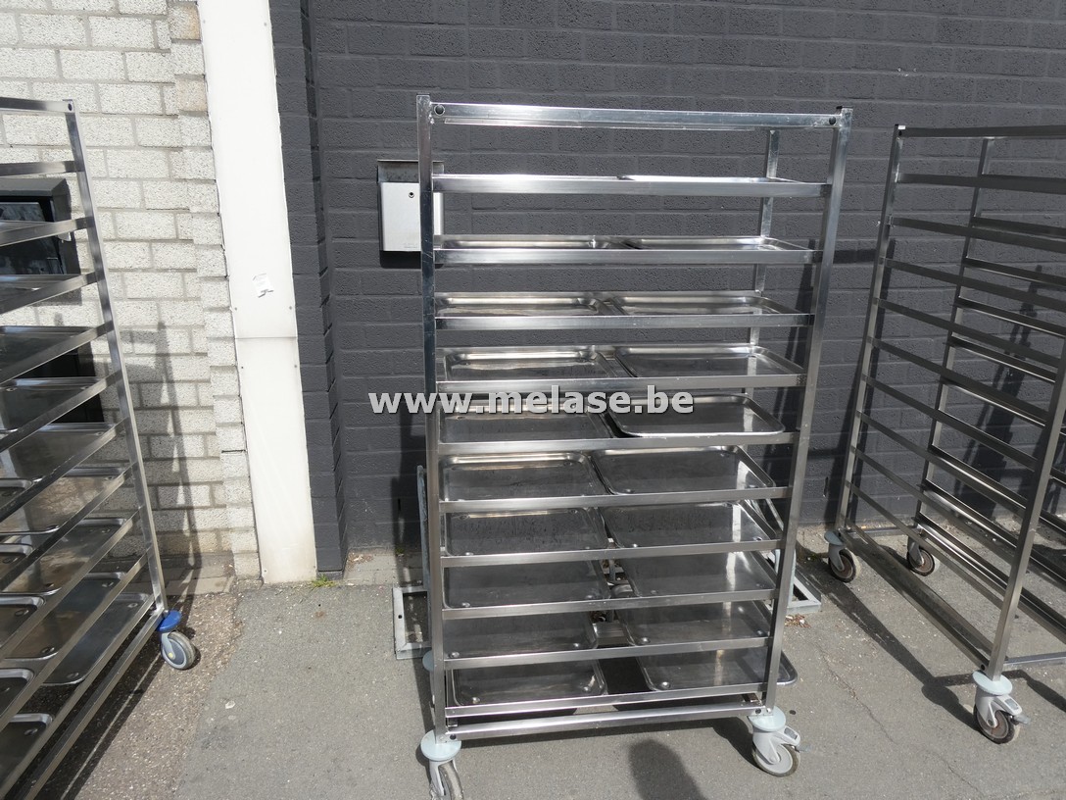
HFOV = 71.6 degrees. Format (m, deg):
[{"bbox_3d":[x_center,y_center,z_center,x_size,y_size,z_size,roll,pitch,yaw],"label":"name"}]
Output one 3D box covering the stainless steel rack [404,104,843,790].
[{"bbox_3d":[0.192,0.156,1.862,0.950,1.655,0.412,-1,17,-8],"label":"stainless steel rack"}]

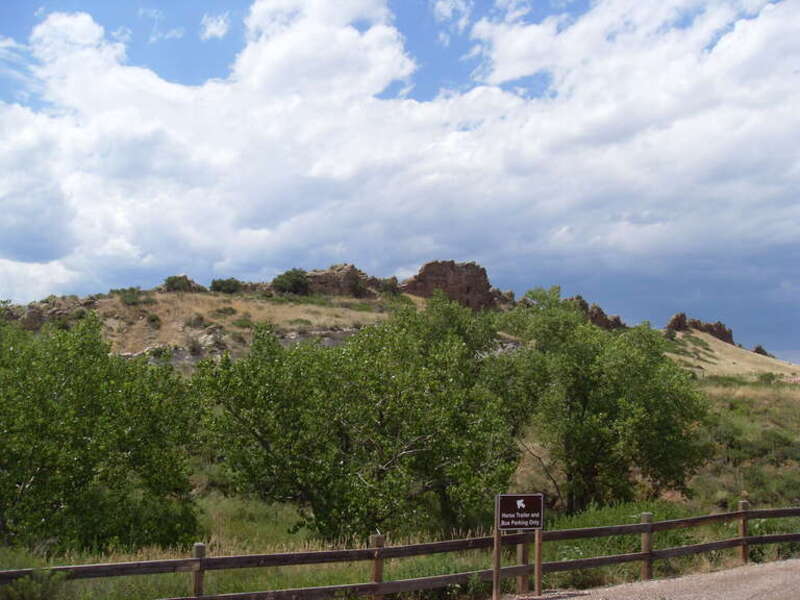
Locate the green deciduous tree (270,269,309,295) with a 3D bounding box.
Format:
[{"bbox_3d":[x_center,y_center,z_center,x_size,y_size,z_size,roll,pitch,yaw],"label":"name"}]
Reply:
[{"bbox_3d":[-16.921,-2.859,125.000,6.180,4.020,5.500,1,9,0],"label":"green deciduous tree"}]

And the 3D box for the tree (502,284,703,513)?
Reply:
[{"bbox_3d":[5.786,2.829,23.000,5.850,6.360,5.600,1,9,0],"label":"tree"}]

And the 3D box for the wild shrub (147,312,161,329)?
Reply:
[{"bbox_3d":[-30.473,2.534,100.000,1.730,1.980,1.700,1,9,0],"label":"wild shrub"}]

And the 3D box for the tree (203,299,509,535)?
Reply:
[{"bbox_3d":[-0.988,2.708,18.800,7.330,5.710,6.300,1,9,0],"label":"tree"}]

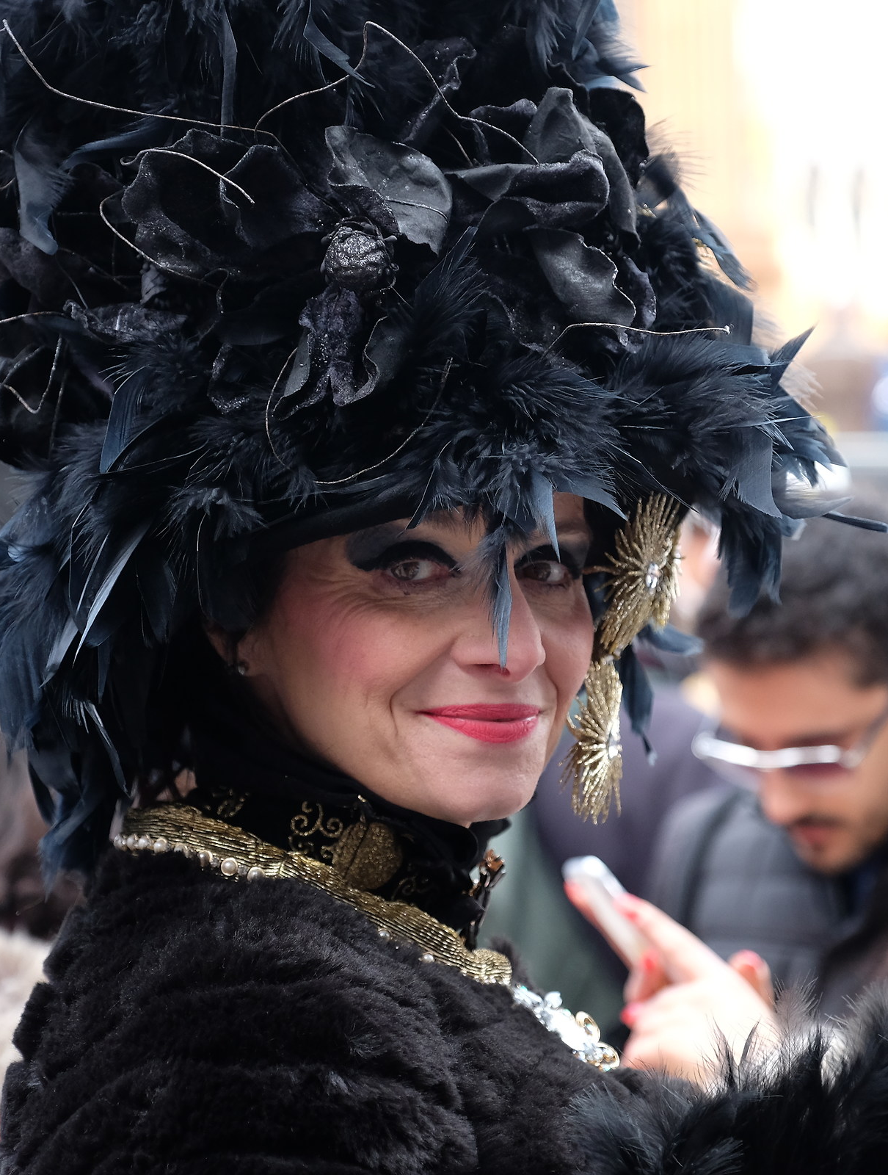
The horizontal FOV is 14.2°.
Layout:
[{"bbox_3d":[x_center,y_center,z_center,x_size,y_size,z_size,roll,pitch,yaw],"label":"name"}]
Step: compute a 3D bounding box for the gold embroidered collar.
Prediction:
[{"bbox_3d":[-0.056,0.136,1.580,0.178,0.085,0.170,0,0,-6],"label":"gold embroidered collar"}]

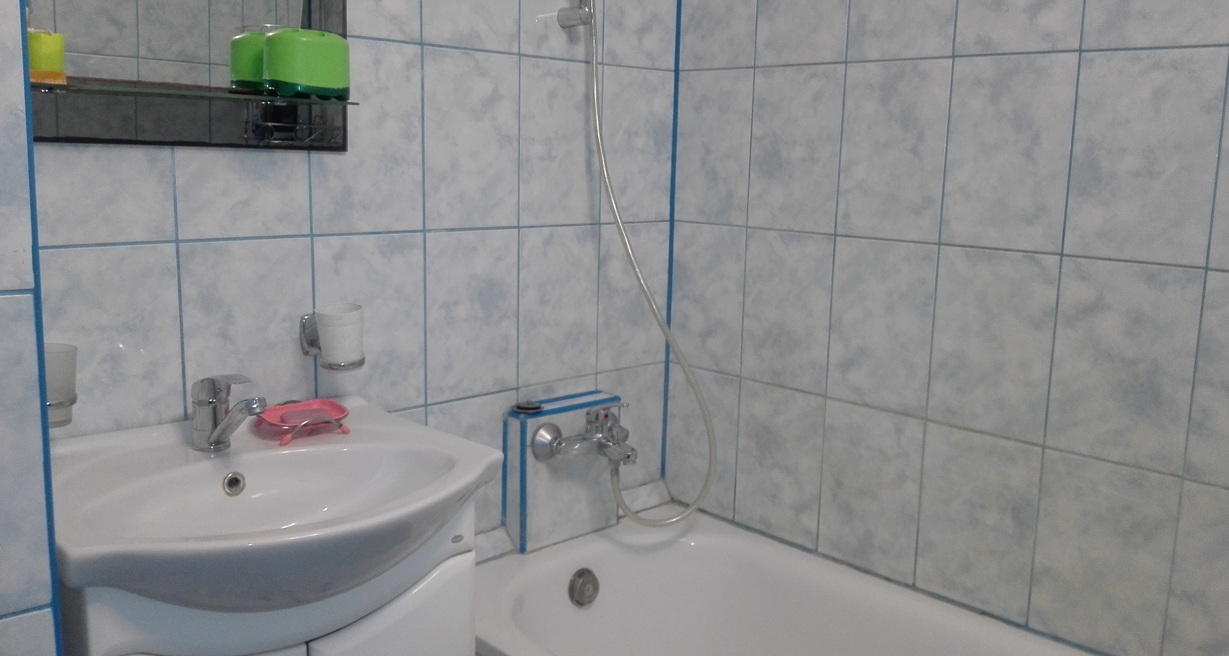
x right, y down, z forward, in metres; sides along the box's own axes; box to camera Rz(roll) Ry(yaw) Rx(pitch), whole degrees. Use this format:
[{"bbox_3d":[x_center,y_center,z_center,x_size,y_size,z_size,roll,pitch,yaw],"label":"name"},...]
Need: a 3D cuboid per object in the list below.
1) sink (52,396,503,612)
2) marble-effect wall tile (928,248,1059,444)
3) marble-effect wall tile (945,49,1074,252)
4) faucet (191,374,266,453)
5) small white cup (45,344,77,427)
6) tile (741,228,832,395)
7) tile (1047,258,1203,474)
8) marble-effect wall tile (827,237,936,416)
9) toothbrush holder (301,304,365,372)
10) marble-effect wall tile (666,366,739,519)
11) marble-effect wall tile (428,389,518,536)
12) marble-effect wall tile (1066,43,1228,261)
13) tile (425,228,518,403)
[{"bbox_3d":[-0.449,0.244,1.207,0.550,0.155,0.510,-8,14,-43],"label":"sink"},{"bbox_3d":[0.612,0.023,1.556,0.009,0.300,0.200,-9,14,-43],"label":"marble-effect wall tile"},{"bbox_3d":[0.615,-0.274,1.498,0.010,0.300,0.200,-8,14,-43],"label":"marble-effect wall tile"},{"bbox_3d":[-0.494,0.111,1.233,0.160,0.108,0.050,10,13,38],"label":"faucet"},{"bbox_3d":[-0.689,0.071,1.166,0.069,0.095,0.069,-9,14,-43],"label":"small white cup"},{"bbox_3d":[0.330,-0.035,1.834,0.010,0.300,0.200,-8,14,-43],"label":"tile"},{"bbox_3d":[0.753,0.053,1.424,0.010,0.300,0.200,-8,14,-43],"label":"tile"},{"bbox_3d":[0.473,-0.005,1.710,0.010,0.300,0.200,-8,14,-43],"label":"marble-effect wall tile"},{"bbox_3d":[-0.422,0.013,1.450,0.073,0.090,0.112,-8,14,-43],"label":"toothbrush holder"},{"bbox_3d":[0.186,0.236,2.049,0.010,0.300,0.200,-8,14,-43],"label":"marble-effect wall tile"},{"bbox_3d":[-0.259,0.255,1.751,0.200,0.268,0.009,-9,14,-43],"label":"marble-effect wall tile"},{"bbox_3d":[0.751,-0.244,1.365,0.009,0.300,0.200,-9,14,-43],"label":"marble-effect wall tile"},{"bbox_3d":[-0.252,-0.025,1.700,0.200,0.300,0.009,-9,14,-43],"label":"tile"}]

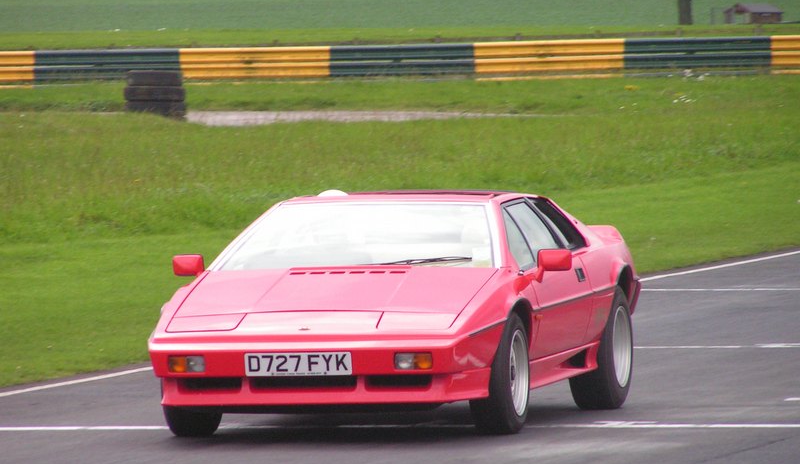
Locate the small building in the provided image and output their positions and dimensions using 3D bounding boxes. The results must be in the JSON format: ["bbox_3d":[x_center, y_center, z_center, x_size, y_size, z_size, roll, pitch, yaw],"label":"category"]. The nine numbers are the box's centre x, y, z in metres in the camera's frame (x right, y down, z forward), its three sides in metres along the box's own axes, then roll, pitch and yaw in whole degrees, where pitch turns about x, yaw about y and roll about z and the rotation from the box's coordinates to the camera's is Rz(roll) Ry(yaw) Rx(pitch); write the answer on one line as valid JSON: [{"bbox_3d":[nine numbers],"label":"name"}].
[{"bbox_3d":[24.956,-15.390,620.000,2.600,1.650,3.400,0,2,40],"label":"small building"}]

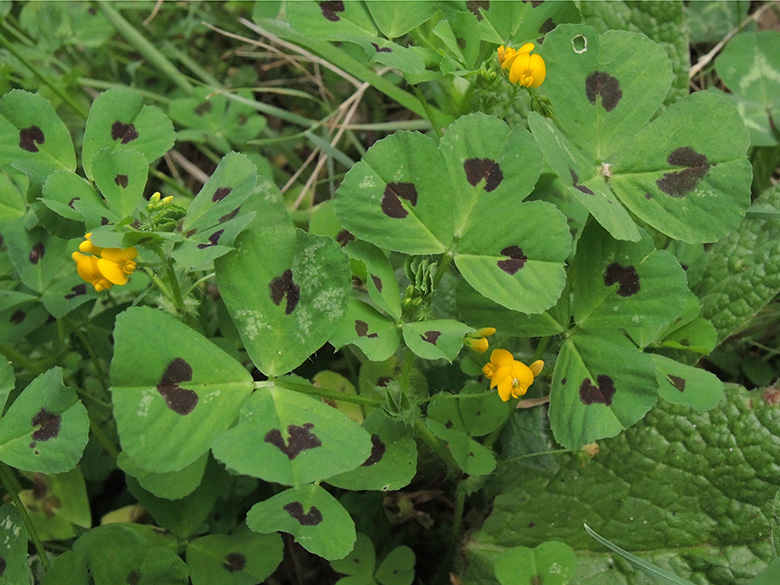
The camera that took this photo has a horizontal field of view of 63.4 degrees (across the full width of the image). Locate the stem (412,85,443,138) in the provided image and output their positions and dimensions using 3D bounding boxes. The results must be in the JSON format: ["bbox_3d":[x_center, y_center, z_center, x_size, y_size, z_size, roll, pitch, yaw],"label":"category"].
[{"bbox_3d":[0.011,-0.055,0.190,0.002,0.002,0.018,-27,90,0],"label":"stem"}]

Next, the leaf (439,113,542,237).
[{"bbox_3d":[0.022,-0.026,0.141,0.023,0.006,0.029,16,66,7],"label":"leaf"}]

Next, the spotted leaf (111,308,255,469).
[{"bbox_3d":[-0.043,0.020,0.132,0.031,0.006,0.035,1,69,-9],"label":"spotted leaf"}]

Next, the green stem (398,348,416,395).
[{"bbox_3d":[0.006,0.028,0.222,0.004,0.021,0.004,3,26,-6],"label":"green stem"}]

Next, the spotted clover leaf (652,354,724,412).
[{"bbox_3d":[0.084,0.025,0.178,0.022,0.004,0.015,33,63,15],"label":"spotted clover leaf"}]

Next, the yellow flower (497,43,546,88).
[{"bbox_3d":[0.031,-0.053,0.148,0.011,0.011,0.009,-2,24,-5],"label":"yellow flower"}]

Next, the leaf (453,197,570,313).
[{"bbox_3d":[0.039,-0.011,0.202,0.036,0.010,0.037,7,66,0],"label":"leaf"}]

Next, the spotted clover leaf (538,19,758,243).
[{"bbox_3d":[0.059,-0.037,0.147,0.051,0.014,0.053,0,67,0],"label":"spotted clover leaf"}]

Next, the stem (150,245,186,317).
[{"bbox_3d":[-0.052,-0.003,0.147,0.003,0.018,0.003,-21,21,6],"label":"stem"}]

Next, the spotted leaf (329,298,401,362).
[{"bbox_3d":[-0.006,0.008,0.139,0.016,0.004,0.015,-4,60,-2],"label":"spotted leaf"}]

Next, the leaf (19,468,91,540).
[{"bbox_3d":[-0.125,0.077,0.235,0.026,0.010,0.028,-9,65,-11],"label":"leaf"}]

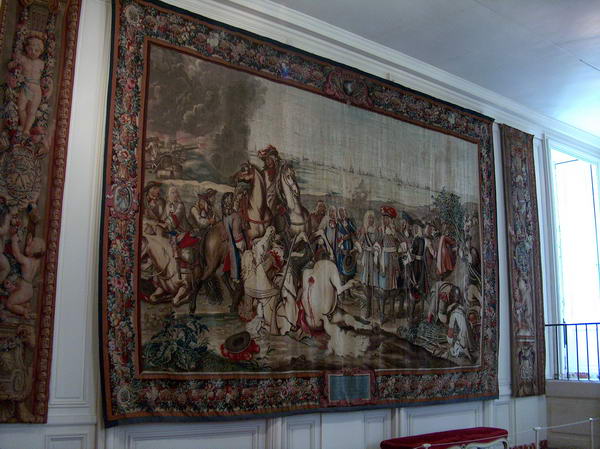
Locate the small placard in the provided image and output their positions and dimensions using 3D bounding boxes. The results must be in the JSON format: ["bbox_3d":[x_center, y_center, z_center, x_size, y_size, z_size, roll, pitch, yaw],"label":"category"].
[{"bbox_3d":[0.536,1.703,6.673,0.689,0.341,0.030,8,-12,-36],"label":"small placard"}]

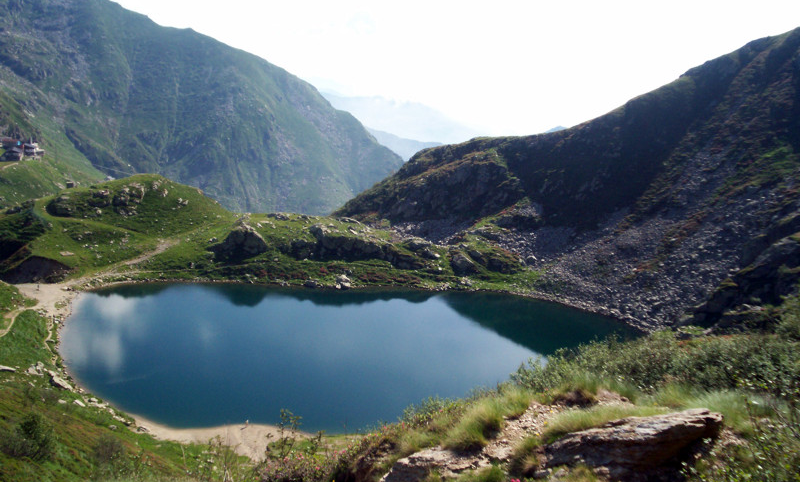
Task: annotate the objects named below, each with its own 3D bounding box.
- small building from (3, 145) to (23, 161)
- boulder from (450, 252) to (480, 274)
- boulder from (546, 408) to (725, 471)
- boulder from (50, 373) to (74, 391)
[{"bbox_3d":[-251.488,-56.848,540.000,11.800,9.474,10.000,-4,11,-25],"label":"small building"},{"bbox_3d":[25.555,8.998,335.000,12.735,8.500,8.500,1,10,4],"label":"boulder"},{"bbox_3d":[2.142,1.821,7.700,1.680,0.420,0.800,3,10,16],"label":"boulder"},{"bbox_3d":[-83.573,35.002,206.000,5.692,3.000,4.300,-4,10,-23],"label":"boulder"}]

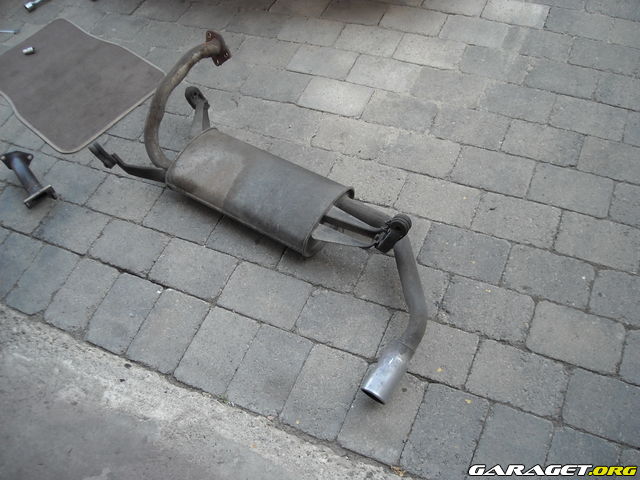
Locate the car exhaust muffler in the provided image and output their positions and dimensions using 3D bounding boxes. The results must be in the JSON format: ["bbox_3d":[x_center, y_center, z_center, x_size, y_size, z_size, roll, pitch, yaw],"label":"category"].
[{"bbox_3d":[-0.112,-0.154,1.698,1.075,0.200,0.695,27,62,23],"label":"car exhaust muffler"}]

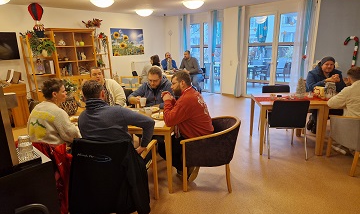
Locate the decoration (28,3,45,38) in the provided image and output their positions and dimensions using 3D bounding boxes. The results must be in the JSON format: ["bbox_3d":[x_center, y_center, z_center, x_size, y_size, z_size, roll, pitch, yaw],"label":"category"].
[{"bbox_3d":[-3.172,-1.864,5.281,0.300,0.720,0.300,-15,20,-42],"label":"decoration"}]

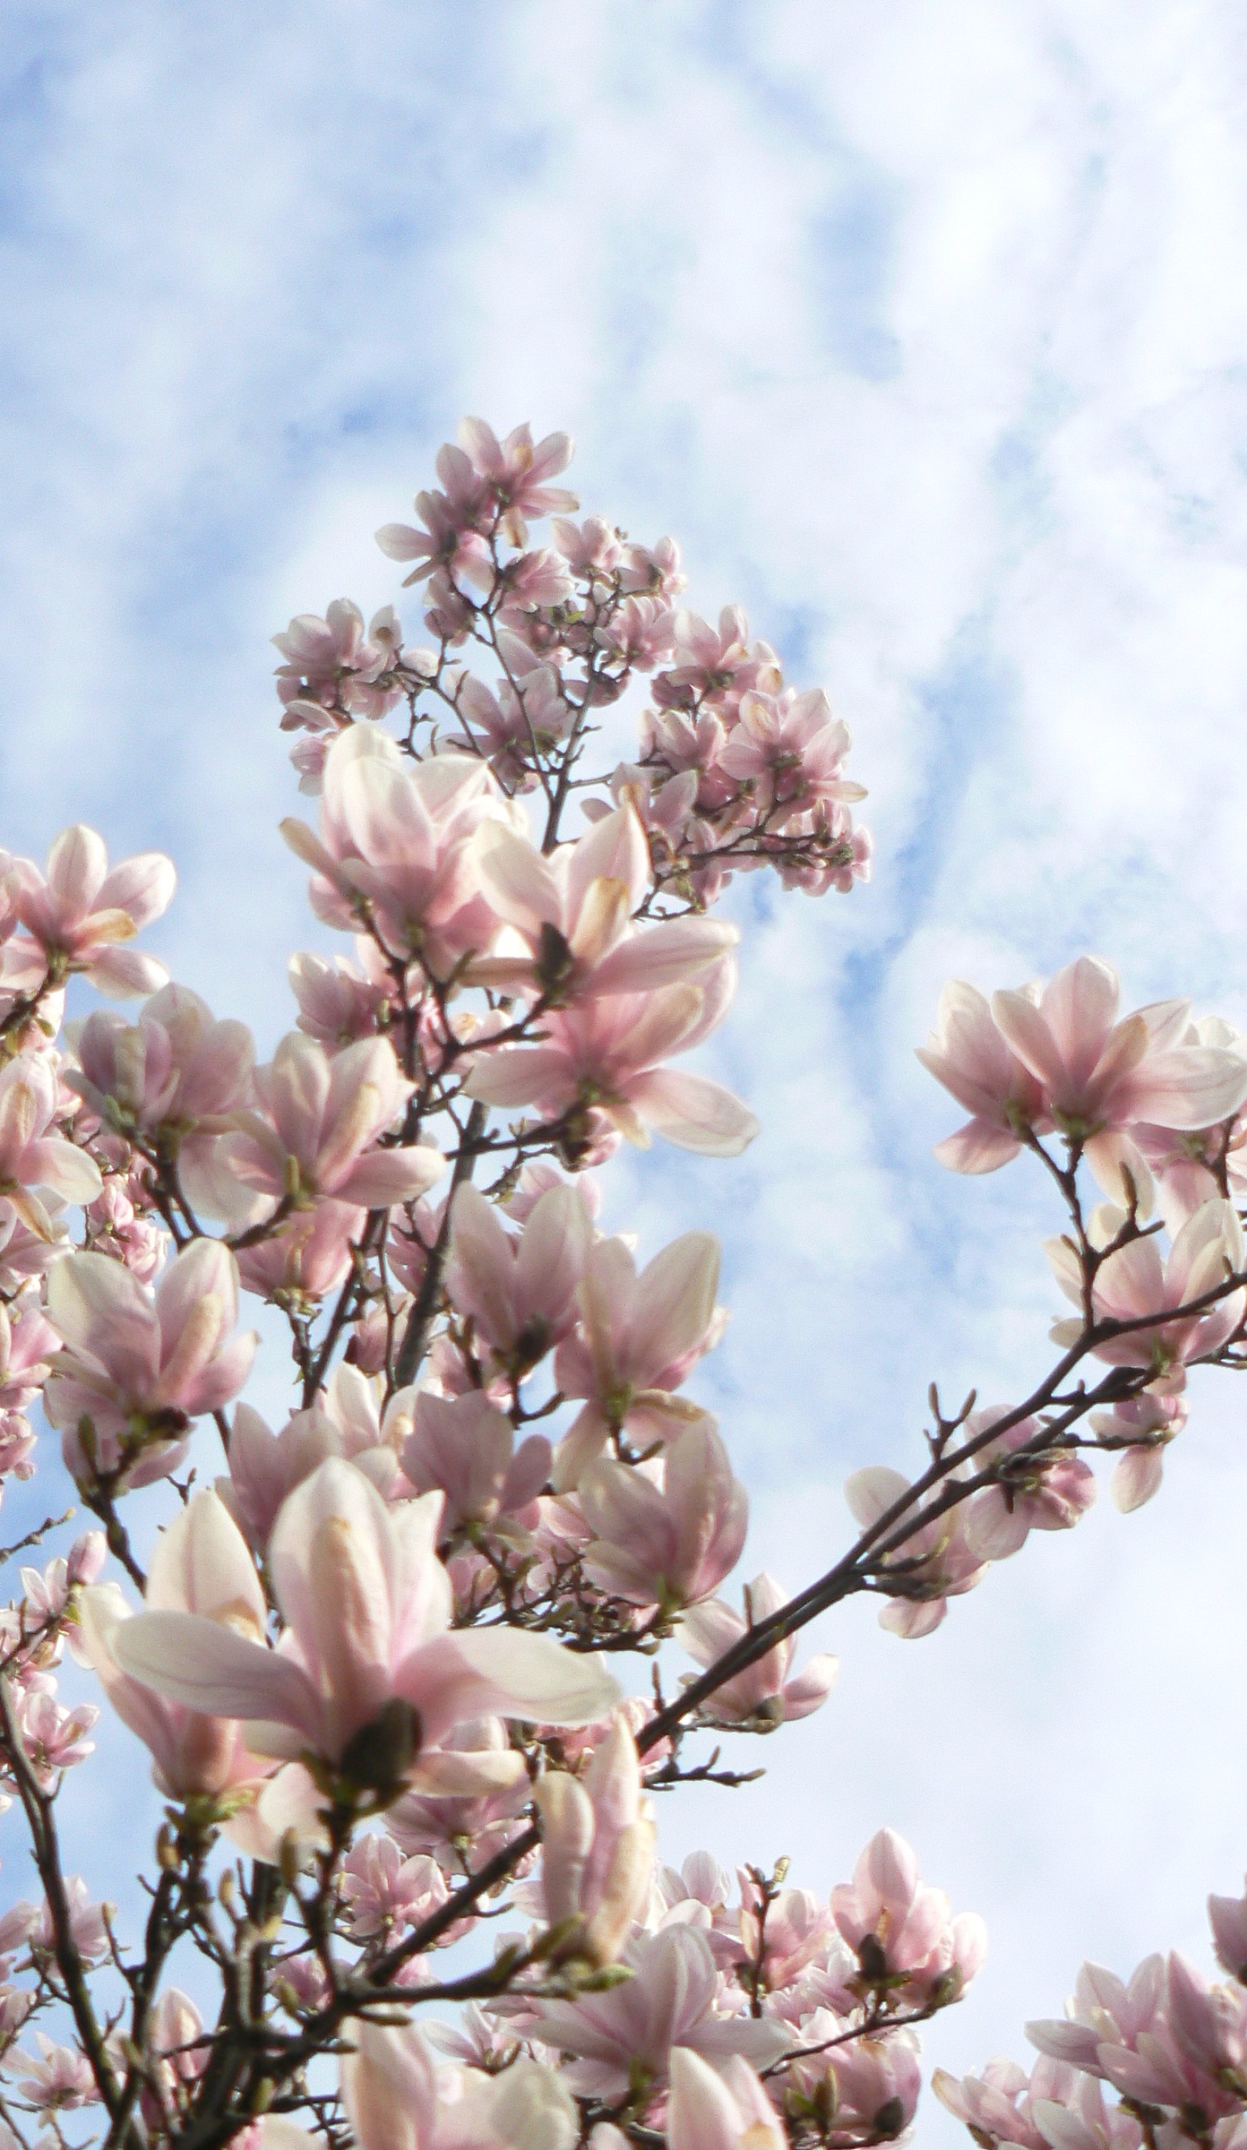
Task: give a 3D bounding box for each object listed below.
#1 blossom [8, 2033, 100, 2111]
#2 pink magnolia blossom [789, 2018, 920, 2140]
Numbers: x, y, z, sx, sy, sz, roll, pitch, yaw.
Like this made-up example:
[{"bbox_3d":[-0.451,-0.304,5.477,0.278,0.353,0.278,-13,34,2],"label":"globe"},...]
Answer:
[{"bbox_3d":[-0.662,1.160,2.600,0.107,0.091,0.102,7,-34,-11],"label":"blossom"},{"bbox_3d":[0.176,0.765,1.700,0.098,0.093,0.093,-3,-33,5],"label":"pink magnolia blossom"}]

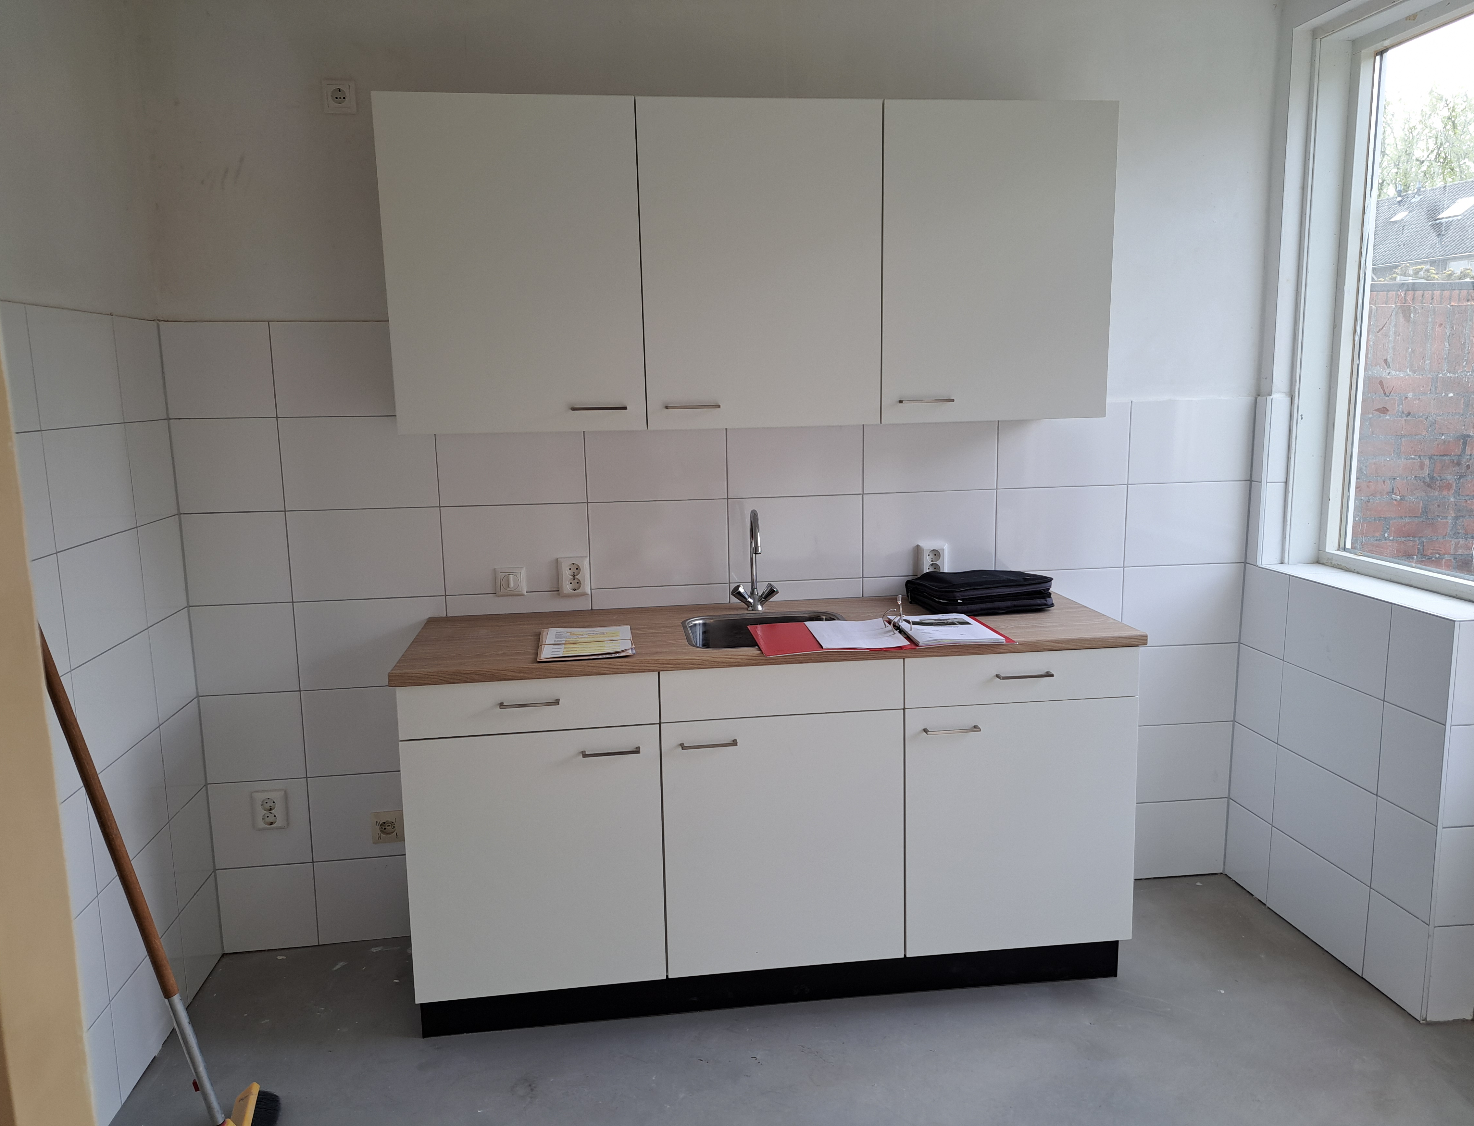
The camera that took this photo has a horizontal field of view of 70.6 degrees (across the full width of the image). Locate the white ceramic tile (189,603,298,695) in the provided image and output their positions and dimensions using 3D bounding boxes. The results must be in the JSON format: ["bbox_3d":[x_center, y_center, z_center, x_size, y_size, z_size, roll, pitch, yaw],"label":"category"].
[{"bbox_3d":[-1.360,0.240,2.886,0.265,0.250,0.010,-2,10,-7],"label":"white ceramic tile"}]

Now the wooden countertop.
[{"bbox_3d":[0.075,0.182,2.736,1.802,0.032,0.595,-2,9,-7],"label":"wooden countertop"}]

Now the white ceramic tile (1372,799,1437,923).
[{"bbox_3d":[1.690,0.749,2.637,0.010,0.250,0.192,-2,10,-7],"label":"white ceramic tile"}]

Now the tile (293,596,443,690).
[{"bbox_3d":[-1.016,0.225,2.904,0.400,0.249,0.010,-2,9,-7],"label":"tile"}]

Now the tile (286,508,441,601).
[{"bbox_3d":[-1.021,-0.023,2.865,0.400,0.249,0.010,-2,9,-7],"label":"tile"}]

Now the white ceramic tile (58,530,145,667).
[{"bbox_3d":[-1.426,0.070,2.347,0.010,0.250,0.400,-2,9,-8],"label":"white ceramic tile"}]

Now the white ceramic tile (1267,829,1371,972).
[{"bbox_3d":[1.653,0.952,2.967,0.010,0.251,0.393,-2,10,-7],"label":"white ceramic tile"}]

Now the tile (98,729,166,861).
[{"bbox_3d":[-1.417,0.567,2.429,0.010,0.250,0.400,-2,9,-8],"label":"tile"}]

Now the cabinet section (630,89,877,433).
[{"bbox_3d":[0.045,-0.754,2.719,0.600,0.779,0.340,-2,9,-7],"label":"cabinet section"}]

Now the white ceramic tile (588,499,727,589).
[{"bbox_3d":[-0.218,-0.054,2.942,0.396,0.249,0.014,-2,10,-7],"label":"white ceramic tile"}]

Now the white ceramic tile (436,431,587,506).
[{"bbox_3d":[-0.627,-0.286,2.875,0.400,0.249,0.010,-2,9,-7],"label":"white ceramic tile"}]

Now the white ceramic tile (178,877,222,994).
[{"bbox_3d":[-1.459,1.015,2.839,0.010,0.258,0.266,-2,9,-8],"label":"white ceramic tile"}]

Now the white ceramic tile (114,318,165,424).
[{"bbox_3d":[-1.486,-0.480,2.592,0.010,0.250,0.266,-2,9,-8],"label":"white ceramic tile"}]

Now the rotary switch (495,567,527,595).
[{"bbox_3d":[-0.627,0.054,2.883,0.080,0.080,0.030,-2,10,-7],"label":"rotary switch"}]

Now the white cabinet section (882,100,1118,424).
[{"bbox_3d":[0.640,-0.777,2.793,0.600,0.779,0.340,-2,9,-7],"label":"white cabinet section"}]

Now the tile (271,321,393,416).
[{"bbox_3d":[-1.030,-0.521,2.787,0.400,0.250,0.010,-2,9,-7],"label":"tile"}]

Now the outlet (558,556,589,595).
[{"bbox_3d":[-0.459,0.038,2.933,0.082,0.108,0.020,-2,9,-7],"label":"outlet"}]

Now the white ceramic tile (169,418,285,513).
[{"bbox_3d":[-1.359,-0.258,2.783,0.270,0.249,0.010,-2,9,-7],"label":"white ceramic tile"}]

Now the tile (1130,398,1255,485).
[{"bbox_3d":[1.361,-0.364,3.125,0.391,0.250,0.010,-2,9,-7],"label":"tile"}]

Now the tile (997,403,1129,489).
[{"bbox_3d":[0.971,-0.349,3.091,0.401,0.248,0.010,-2,10,-7],"label":"tile"}]

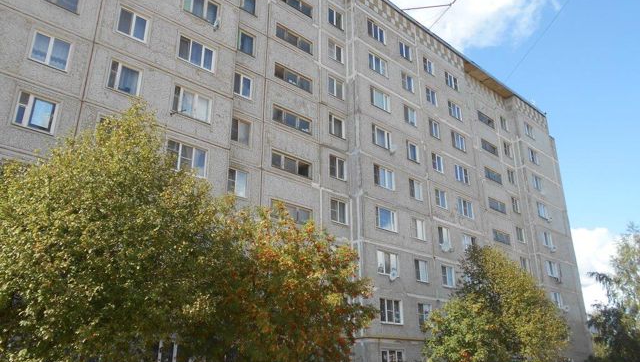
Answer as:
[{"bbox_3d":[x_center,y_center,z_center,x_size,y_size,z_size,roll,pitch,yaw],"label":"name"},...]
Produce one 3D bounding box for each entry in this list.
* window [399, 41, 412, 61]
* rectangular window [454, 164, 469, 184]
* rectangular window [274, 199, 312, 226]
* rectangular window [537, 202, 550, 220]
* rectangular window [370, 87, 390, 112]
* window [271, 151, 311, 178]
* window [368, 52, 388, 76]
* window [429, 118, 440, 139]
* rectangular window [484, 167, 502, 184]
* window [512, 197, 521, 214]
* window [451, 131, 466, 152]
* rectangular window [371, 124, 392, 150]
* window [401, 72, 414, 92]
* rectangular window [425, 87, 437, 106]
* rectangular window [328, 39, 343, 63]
[{"bbox_3d":[6.630,-9.996,37.199,1.520,1.360,0.150,18,-27,-39],"label":"window"},{"bbox_3d":[11.292,-0.524,38.220,2.010,1.360,0.150,18,-27,-39],"label":"rectangular window"},{"bbox_3d":[-1.542,1.755,25.612,2.850,0.970,0.150,18,-28,-38],"label":"rectangular window"},{"bbox_3d":[21.482,2.840,46.420,1.970,1.387,0.150,18,-28,-39],"label":"rectangular window"},{"bbox_3d":[4.098,-5.472,32.816,1.968,1.357,0.200,18,-27,-39],"label":"rectangular window"},{"bbox_3d":[-1.618,-0.937,27.009,2.860,1.050,0.150,18,-27,-39],"label":"window"},{"bbox_3d":[4.055,-8.082,33.593,2.000,1.370,0.150,18,-28,-38],"label":"window"},{"bbox_3d":[8.705,-3.977,36.523,1.220,1.360,0.200,18,-28,-38],"label":"window"},{"bbox_3d":[15.667,-0.429,43.417,2.840,0.956,0.150,18,-28,-39],"label":"rectangular window"},{"bbox_3d":[18.108,2.203,44.449,1.250,1.300,0.200,18,-28,-38],"label":"window"},{"bbox_3d":[11.309,-3.179,39.233,2.000,1.420,0.150,18,-27,-39],"label":"window"},{"bbox_3d":[4.099,-2.853,31.826,1.968,1.357,0.200,18,-27,-39],"label":"rectangular window"},{"bbox_3d":[6.616,-7.430,36.221,1.500,1.430,0.150,18,-27,-39],"label":"window"},{"bbox_3d":[8.702,-6.557,37.532,1.240,1.300,0.200,18,-28,-38],"label":"rectangular window"},{"bbox_3d":[1.072,-8.758,32.588,1.500,1.380,0.150,18,-27,-39],"label":"rectangular window"}]

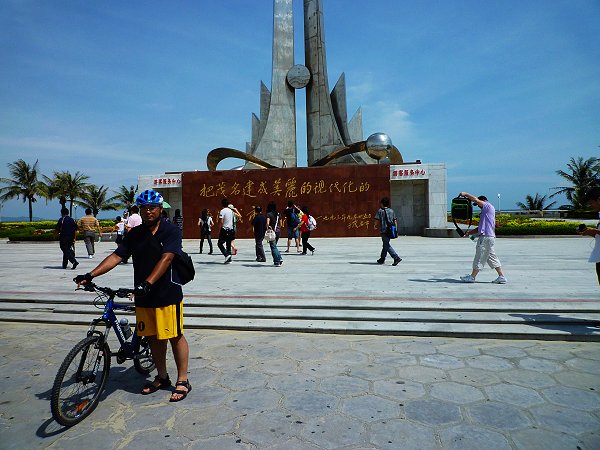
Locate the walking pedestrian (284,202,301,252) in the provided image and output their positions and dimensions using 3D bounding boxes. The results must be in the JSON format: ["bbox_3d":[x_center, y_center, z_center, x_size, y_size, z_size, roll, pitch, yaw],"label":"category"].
[{"bbox_3d":[-0.261,0.104,15.100,0.530,1.770,0.440,-1,2,-14],"label":"walking pedestrian"}]

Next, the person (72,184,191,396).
[{"bbox_3d":[-1.330,0.597,3.730,0.750,1.790,0.680,0,2,21],"label":"person"}]

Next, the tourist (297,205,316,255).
[{"bbox_3d":[0.212,0.173,14.118,0.620,1.600,0.480,0,2,24],"label":"tourist"}]

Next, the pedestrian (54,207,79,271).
[{"bbox_3d":[-6.359,0.342,11.800,0.550,1.660,0.500,-2,2,-27],"label":"pedestrian"}]

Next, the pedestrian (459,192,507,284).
[{"bbox_3d":[3.411,0.230,8.121,0.880,1.740,0.520,-1,2,7],"label":"pedestrian"}]

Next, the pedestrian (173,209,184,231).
[{"bbox_3d":[-5.012,0.177,17.800,0.450,1.630,0.340,-1,2,6],"label":"pedestrian"}]

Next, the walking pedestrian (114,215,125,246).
[{"bbox_3d":[-6.998,0.359,16.800,0.420,1.380,0.360,-1,2,-9],"label":"walking pedestrian"}]

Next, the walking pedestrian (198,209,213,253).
[{"bbox_3d":[-3.229,0.223,14.805,0.470,1.560,0.400,-1,2,-12],"label":"walking pedestrian"}]

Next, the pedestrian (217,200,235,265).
[{"bbox_3d":[-2.061,0.183,11.987,0.500,1.770,0.520,-2,2,-27],"label":"pedestrian"}]

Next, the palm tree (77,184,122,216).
[{"bbox_3d":[-19.416,-1.727,42.064,4.600,4.400,4.600,-1,2,0],"label":"palm tree"}]

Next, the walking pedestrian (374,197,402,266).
[{"bbox_3d":[2.294,0.157,11.230,0.530,1.740,0.620,-2,2,-38],"label":"walking pedestrian"}]

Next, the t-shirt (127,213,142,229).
[{"bbox_3d":[-4.874,0.015,12.800,0.500,0.680,0.340,-2,2,-27],"label":"t-shirt"}]

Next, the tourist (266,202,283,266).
[{"bbox_3d":[-0.665,0.232,11.306,0.460,1.670,0.480,-2,2,-23],"label":"tourist"}]

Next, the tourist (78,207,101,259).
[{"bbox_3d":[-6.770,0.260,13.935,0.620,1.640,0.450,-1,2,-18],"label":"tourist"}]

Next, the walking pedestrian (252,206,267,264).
[{"bbox_3d":[-1.177,0.246,12.750,0.470,1.640,0.360,-1,2,6],"label":"walking pedestrian"}]

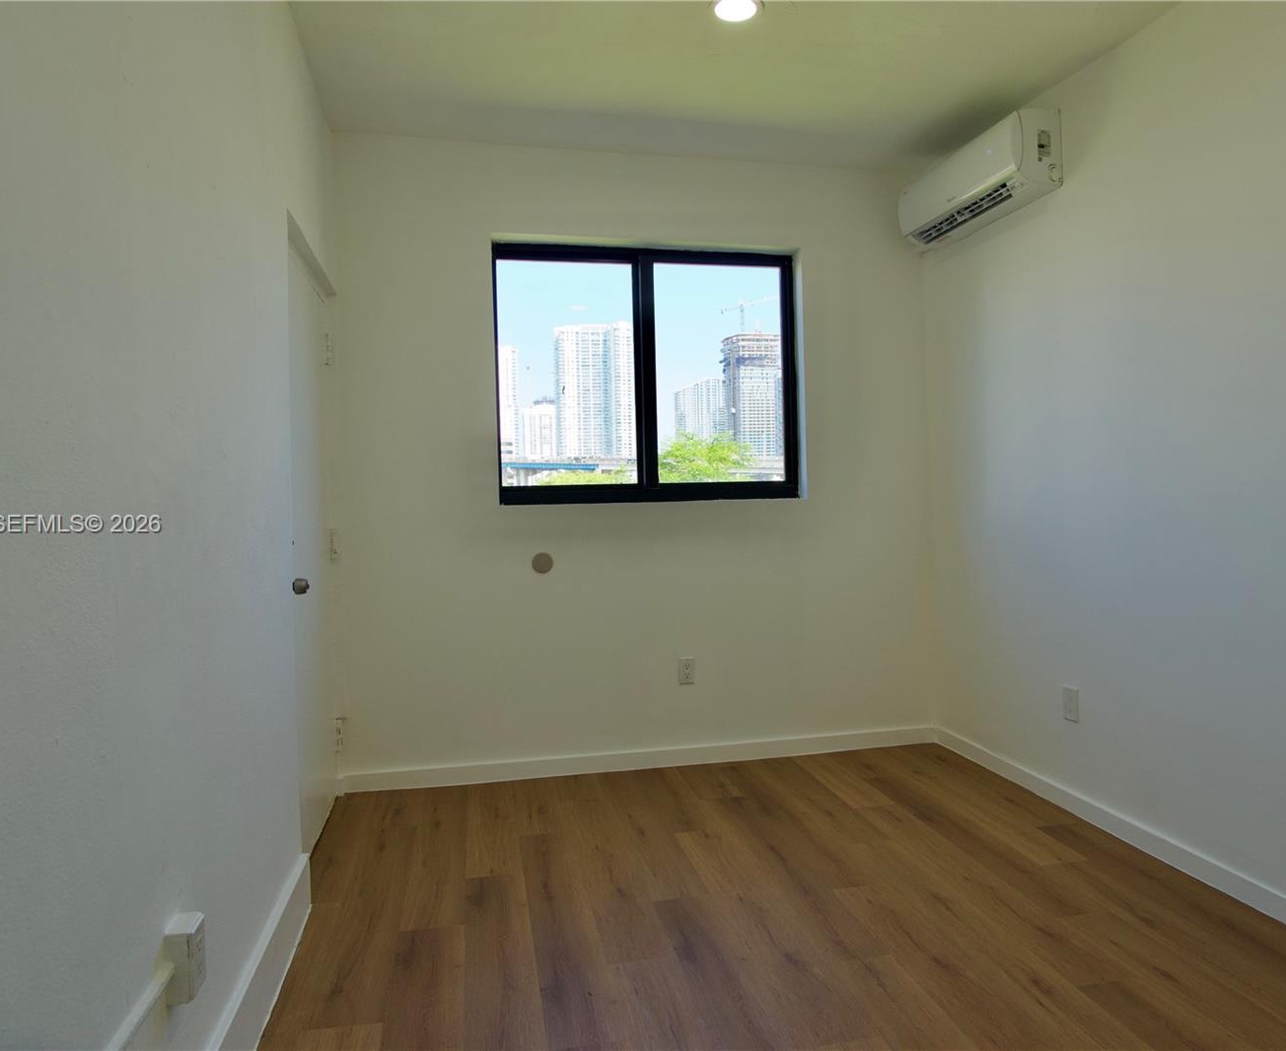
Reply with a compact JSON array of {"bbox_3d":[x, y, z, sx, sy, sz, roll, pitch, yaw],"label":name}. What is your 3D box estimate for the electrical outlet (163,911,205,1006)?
[{"bbox_3d":[-0.779,0.735,1.341,0.050,0.114,0.072,-1,1,-12],"label":"electrical outlet"}]

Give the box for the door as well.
[{"bbox_3d":[-1.201,0.110,2.800,0.045,2.030,0.830,-1,1,-12],"label":"door"}]

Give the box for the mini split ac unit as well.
[{"bbox_3d":[1.343,-1.376,3.224,0.205,0.290,0.790,-1,1,-12],"label":"mini split ac unit"}]

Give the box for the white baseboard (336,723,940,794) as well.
[{"bbox_3d":[0.069,1.033,3.521,2.681,0.083,0.016,-1,1,-10],"label":"white baseboard"}]

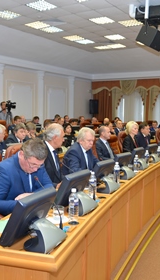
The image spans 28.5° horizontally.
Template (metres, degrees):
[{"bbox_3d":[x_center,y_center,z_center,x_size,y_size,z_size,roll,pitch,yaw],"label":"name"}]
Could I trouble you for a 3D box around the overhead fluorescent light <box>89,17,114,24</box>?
[{"bbox_3d":[0.601,-3.317,8.733,0.600,0.080,0.600,5,6,35],"label":"overhead fluorescent light"}]

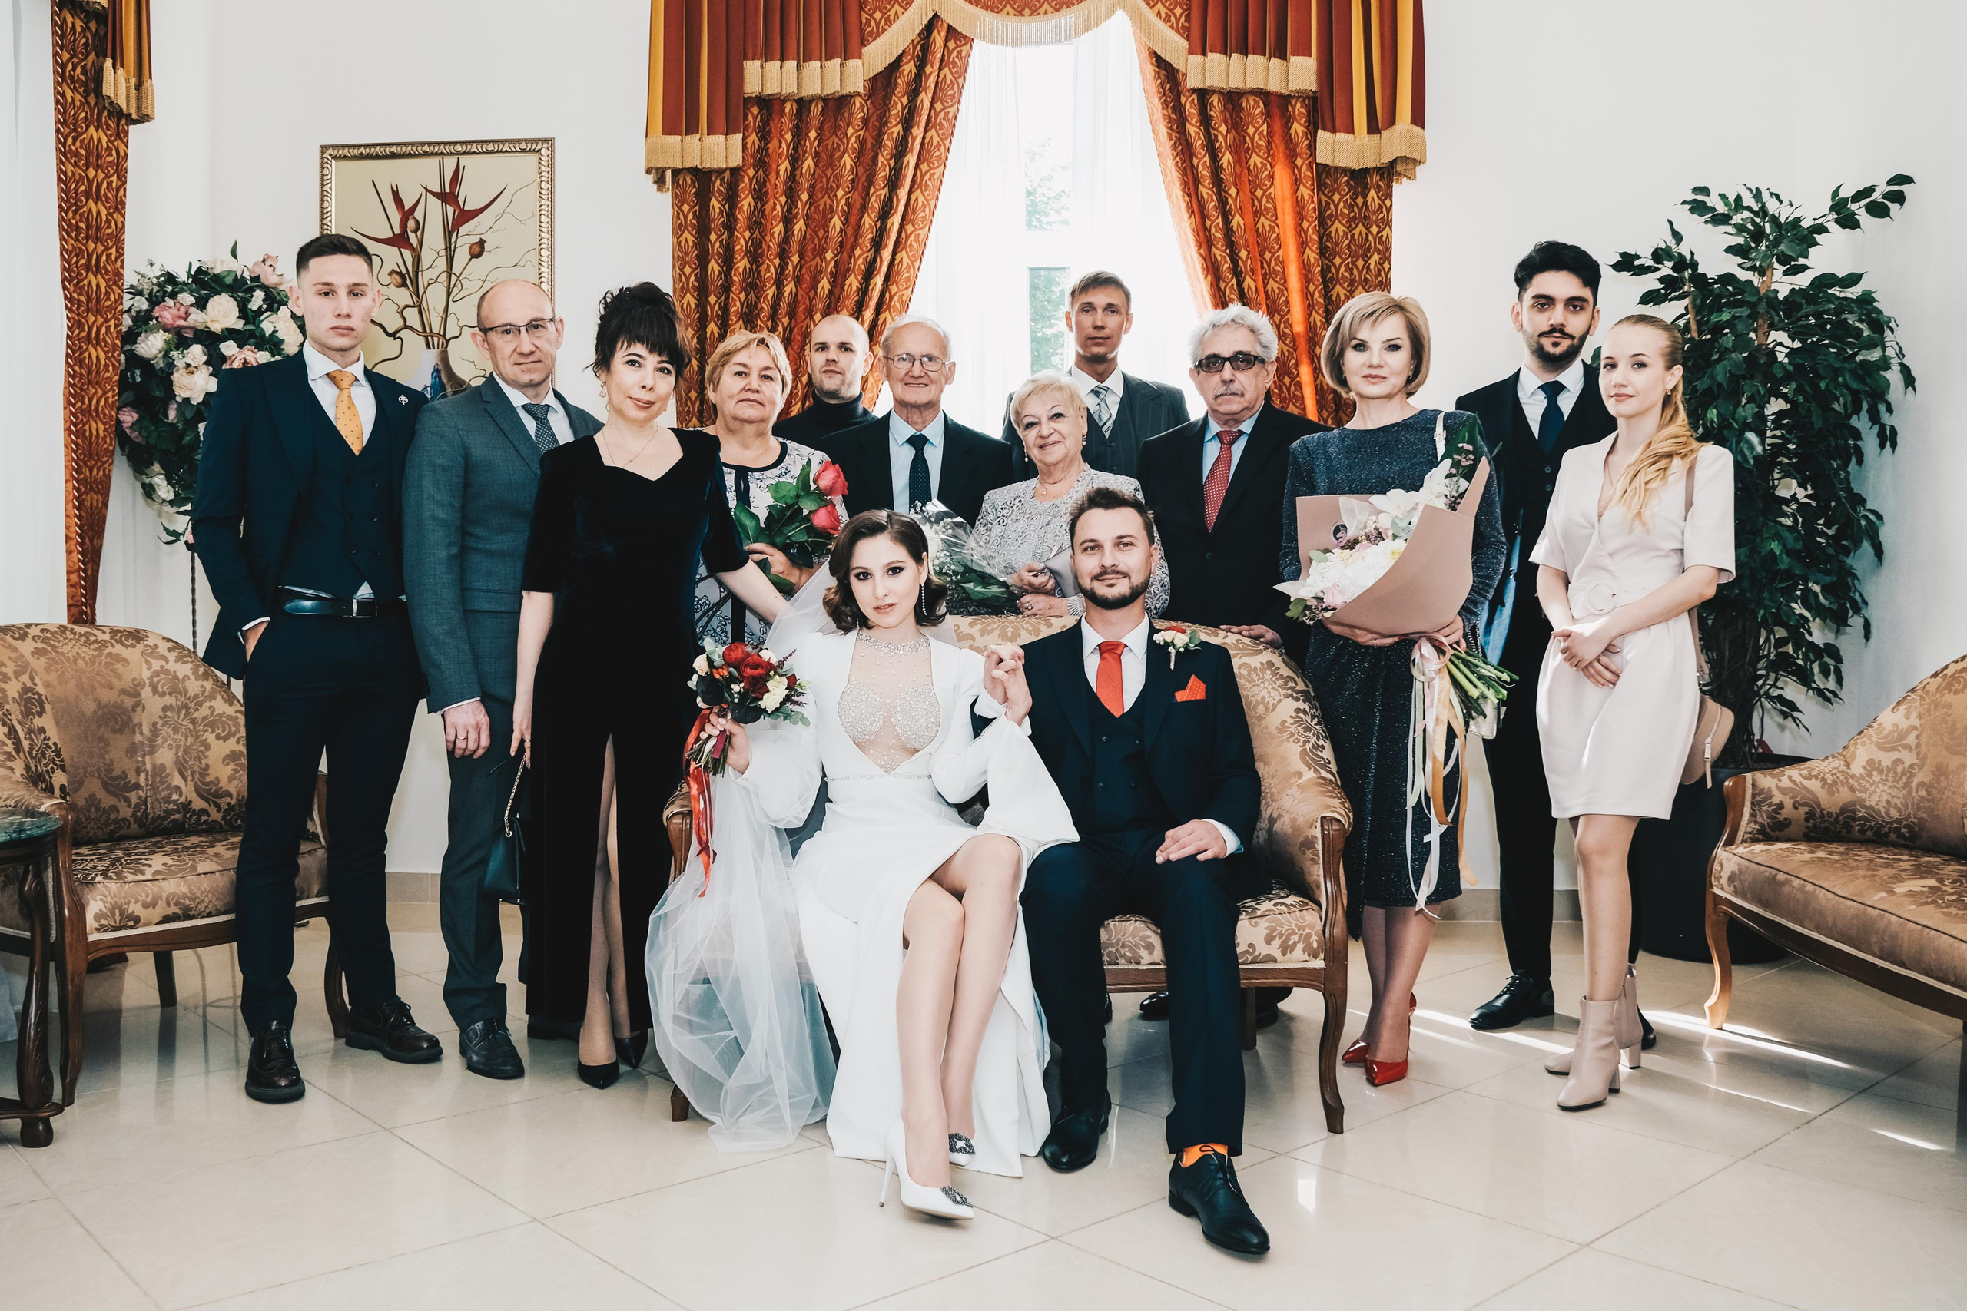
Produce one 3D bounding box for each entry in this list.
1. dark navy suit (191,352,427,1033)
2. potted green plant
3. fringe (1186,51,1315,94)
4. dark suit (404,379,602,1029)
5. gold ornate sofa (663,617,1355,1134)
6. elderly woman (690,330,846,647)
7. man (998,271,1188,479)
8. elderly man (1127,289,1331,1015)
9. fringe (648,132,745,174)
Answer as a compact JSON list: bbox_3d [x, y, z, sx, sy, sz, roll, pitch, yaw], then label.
[{"bbox_3d":[-1.465,0.080,3.210,0.500,1.480,0.340,0,0,-40],"label":"dark navy suit"},{"bbox_3d":[2.420,-0.280,4.620,0.950,2.410,0.900,0,0,23],"label":"potted green plant"},{"bbox_3d":[0.905,-1.980,5.000,0.440,0.147,0.090,0,0,6],"label":"fringe"},{"bbox_3d":[-1.110,0.100,3.410,0.500,1.480,0.320,0,0,-34],"label":"dark suit"},{"bbox_3d":[0.060,0.415,3.210,1.370,1.000,0.740,0,0,4],"label":"gold ornate sofa"},{"bbox_3d":[-0.545,0.070,3.530,0.500,1.670,0.420,0,0,-3],"label":"elderly woman"},{"bbox_3d":[0.295,-0.030,3.900,0.520,1.910,0.330,0,0,3],"label":"man"},{"bbox_3d":[0.585,0.035,3.680,0.520,1.750,0.380,0,0,14],"label":"elderly man"},{"bbox_3d":[-1.020,-1.775,5.200,0.345,0.147,0.100,0,0,6],"label":"fringe"}]

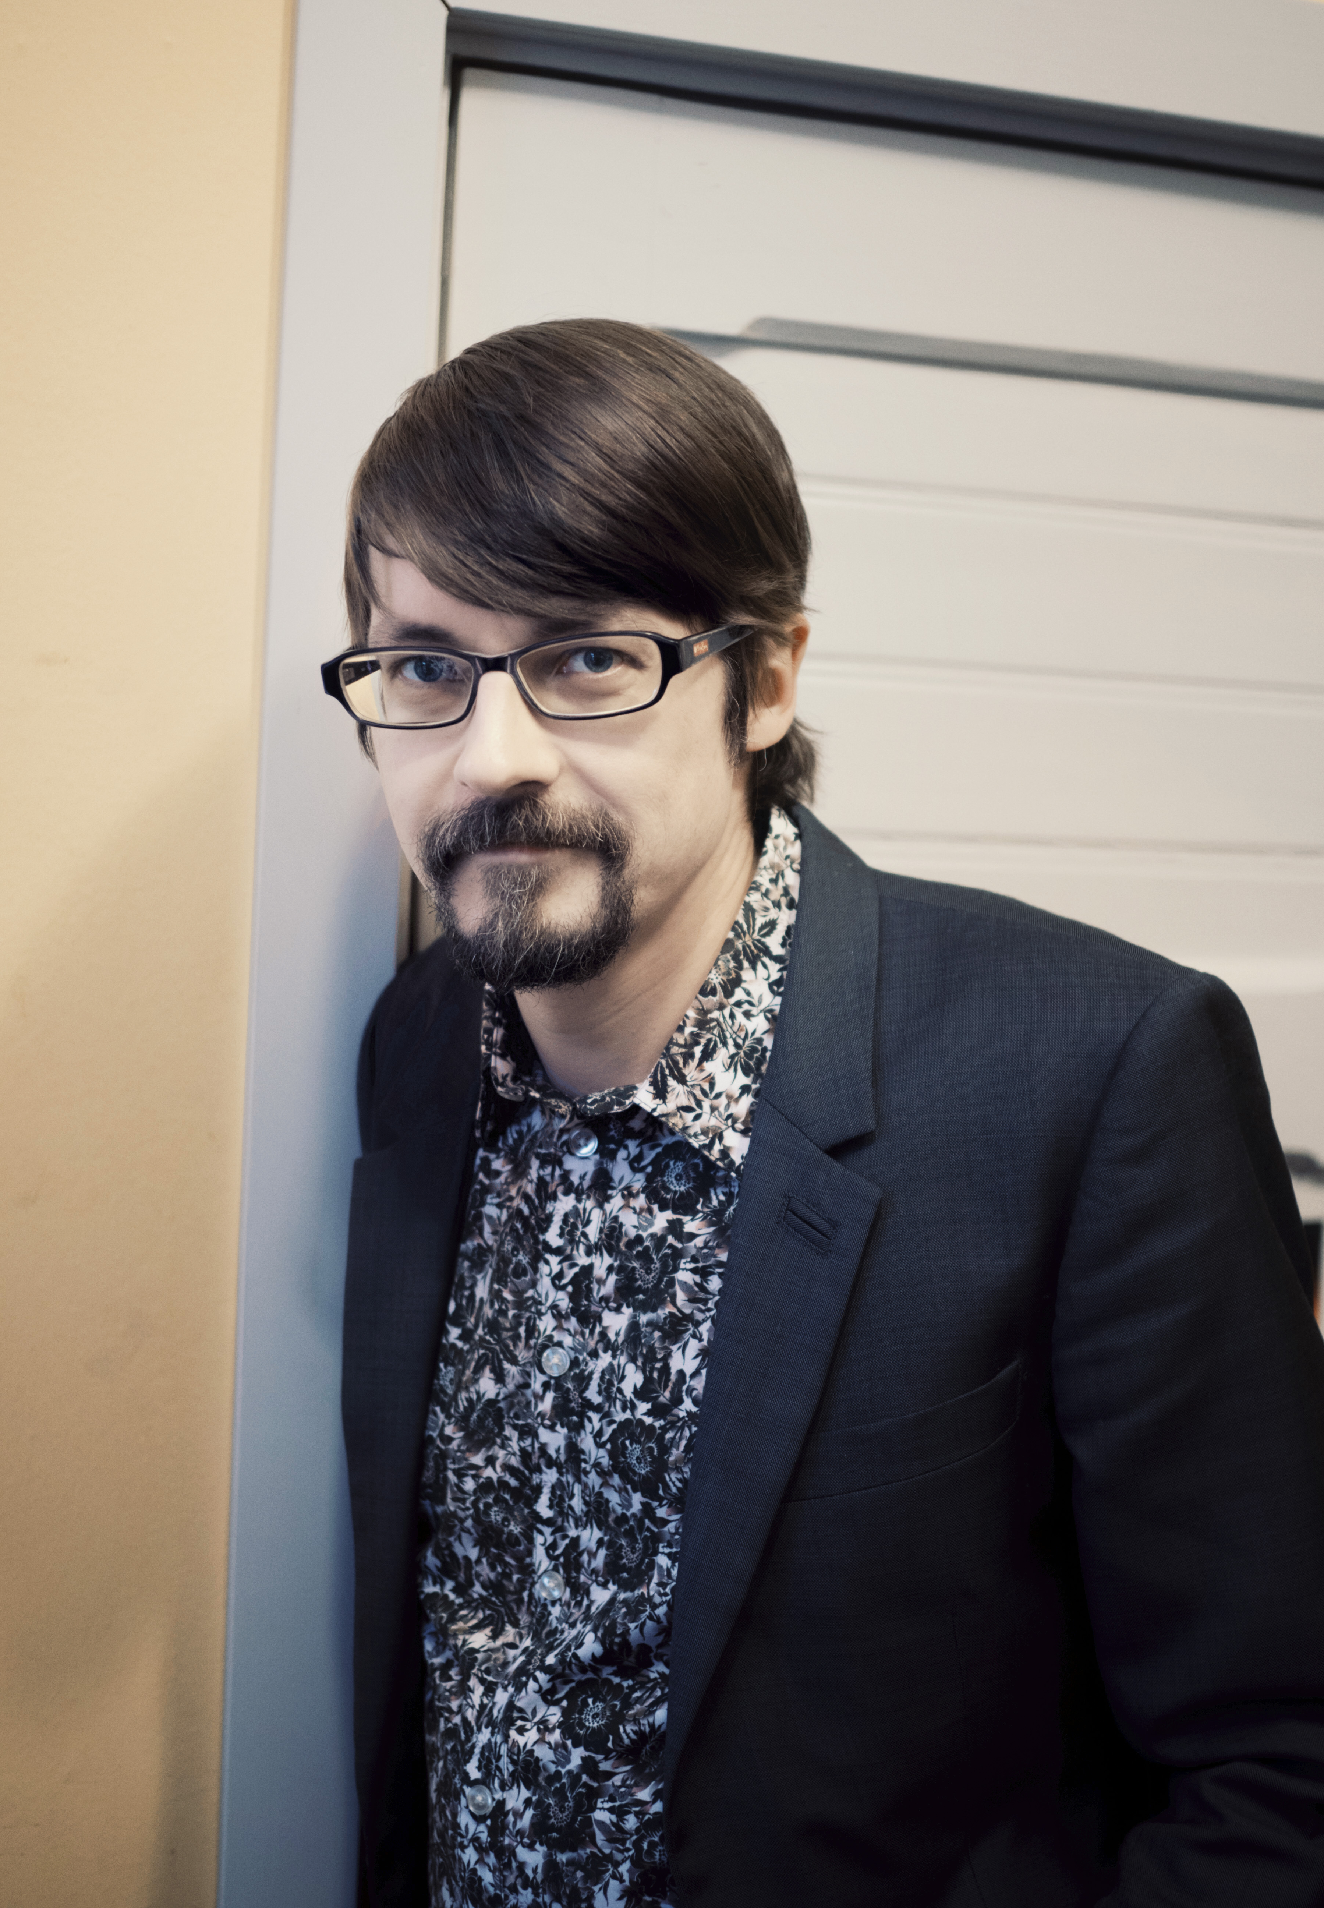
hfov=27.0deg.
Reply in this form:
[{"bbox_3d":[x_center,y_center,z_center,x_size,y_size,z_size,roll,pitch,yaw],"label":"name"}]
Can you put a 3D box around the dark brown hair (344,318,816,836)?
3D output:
[{"bbox_3d":[-0.031,-0.144,1.080,0.178,0.208,0.212,-4,7,17],"label":"dark brown hair"}]

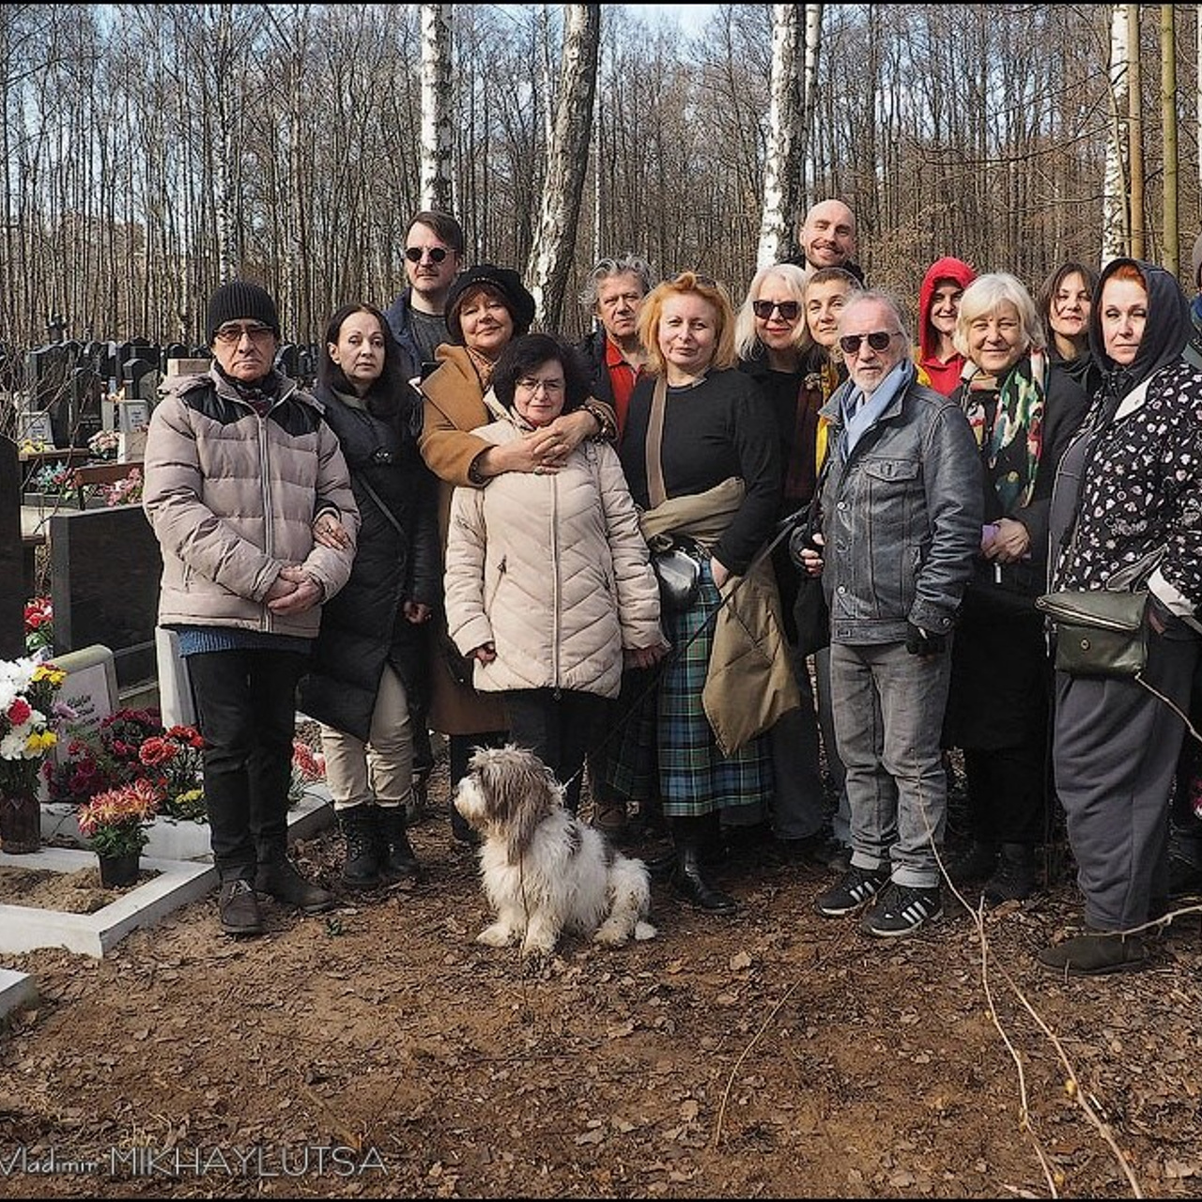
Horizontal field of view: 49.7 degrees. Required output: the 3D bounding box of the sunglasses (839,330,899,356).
[{"bbox_3d":[0.698,-0.650,3.331,0.145,0.050,0.145,3,6,27],"label":"sunglasses"}]

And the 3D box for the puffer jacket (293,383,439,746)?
[{"bbox_3d":[-0.654,-0.103,3.680,0.440,0.980,0.360,-2,7,-14],"label":"puffer jacket"}]

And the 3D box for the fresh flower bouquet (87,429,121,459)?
[{"bbox_3d":[-4.027,-1.274,10.500,0.275,0.245,0.250,-1,7,-6],"label":"fresh flower bouquet"}]

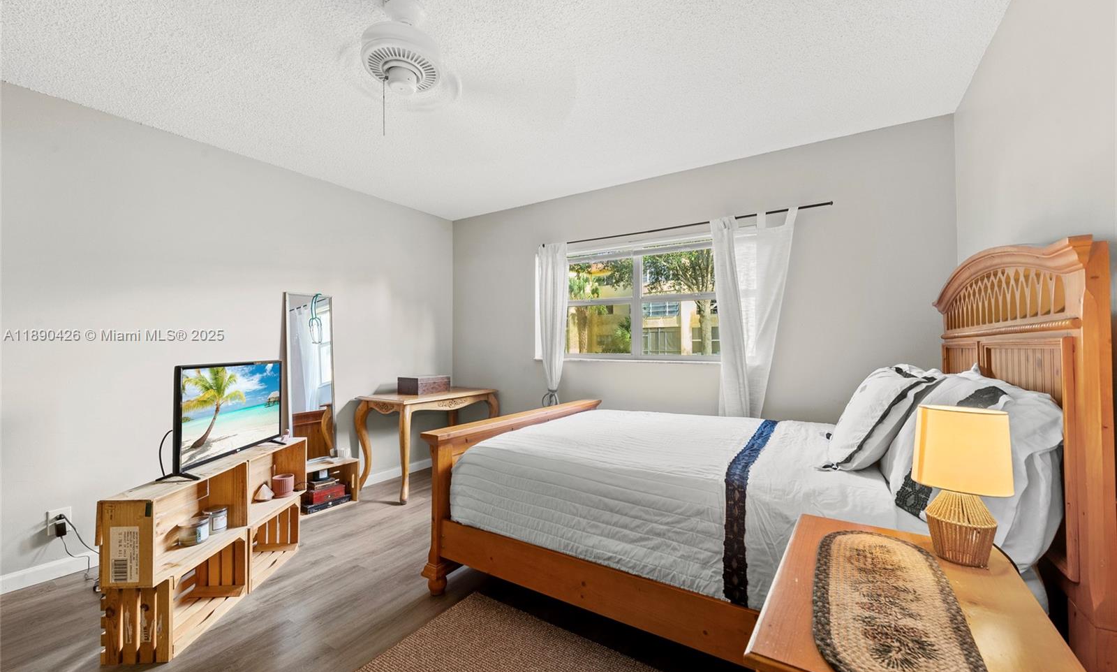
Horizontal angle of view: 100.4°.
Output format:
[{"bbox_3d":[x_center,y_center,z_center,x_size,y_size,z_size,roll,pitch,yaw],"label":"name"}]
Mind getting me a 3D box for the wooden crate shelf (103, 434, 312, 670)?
[{"bbox_3d":[-1.578,0.910,2.203,0.240,0.616,1.085,0,-1,-2],"label":"wooden crate shelf"}]

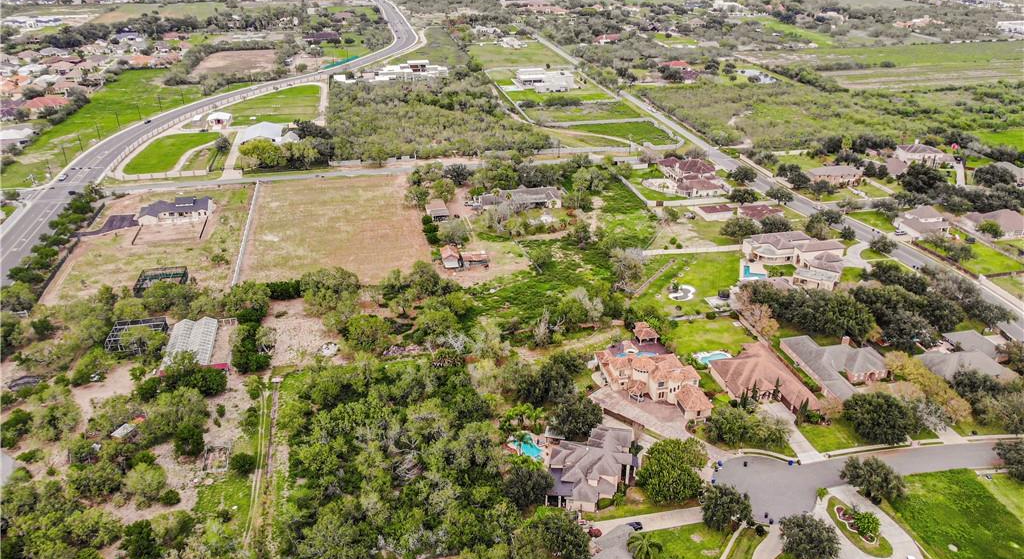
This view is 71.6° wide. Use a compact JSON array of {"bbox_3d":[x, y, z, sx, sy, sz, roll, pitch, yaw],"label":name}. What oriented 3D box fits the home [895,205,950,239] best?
[{"bbox_3d":[180.192,-26.310,311.149,17.500,8.500,20.500,-7,29,-12],"label":"home"}]

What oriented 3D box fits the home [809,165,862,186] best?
[{"bbox_3d":[157.662,-50.806,342.725,27.500,8.000,13.500,-5,28,-10],"label":"home"}]

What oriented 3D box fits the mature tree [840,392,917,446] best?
[{"bbox_3d":[91.288,35.552,177.903,15.300,10.300,15.300,0,28,0],"label":"mature tree"}]

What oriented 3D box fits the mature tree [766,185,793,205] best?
[{"bbox_3d":[126.556,-39.867,336.133,11.500,9.000,11.500,0,28,0],"label":"mature tree"}]

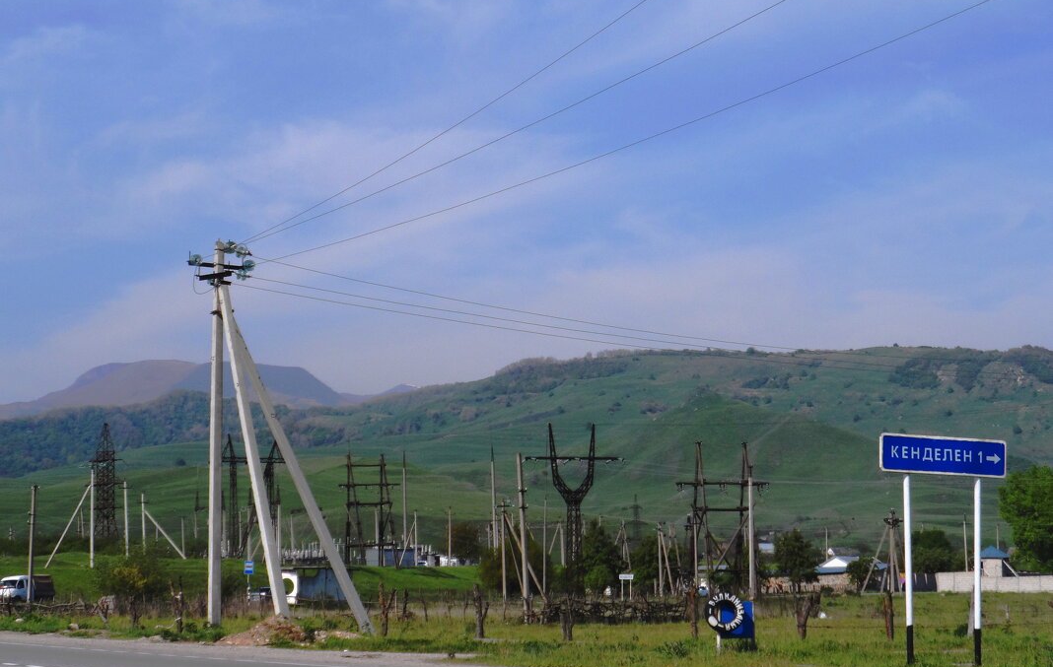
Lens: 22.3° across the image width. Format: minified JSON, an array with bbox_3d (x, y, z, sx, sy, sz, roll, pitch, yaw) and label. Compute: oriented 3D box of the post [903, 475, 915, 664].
[{"bbox_3d":[5.016,3.070,35.100,0.078,2.580,0.078,3,-6,-33],"label":"post"}]

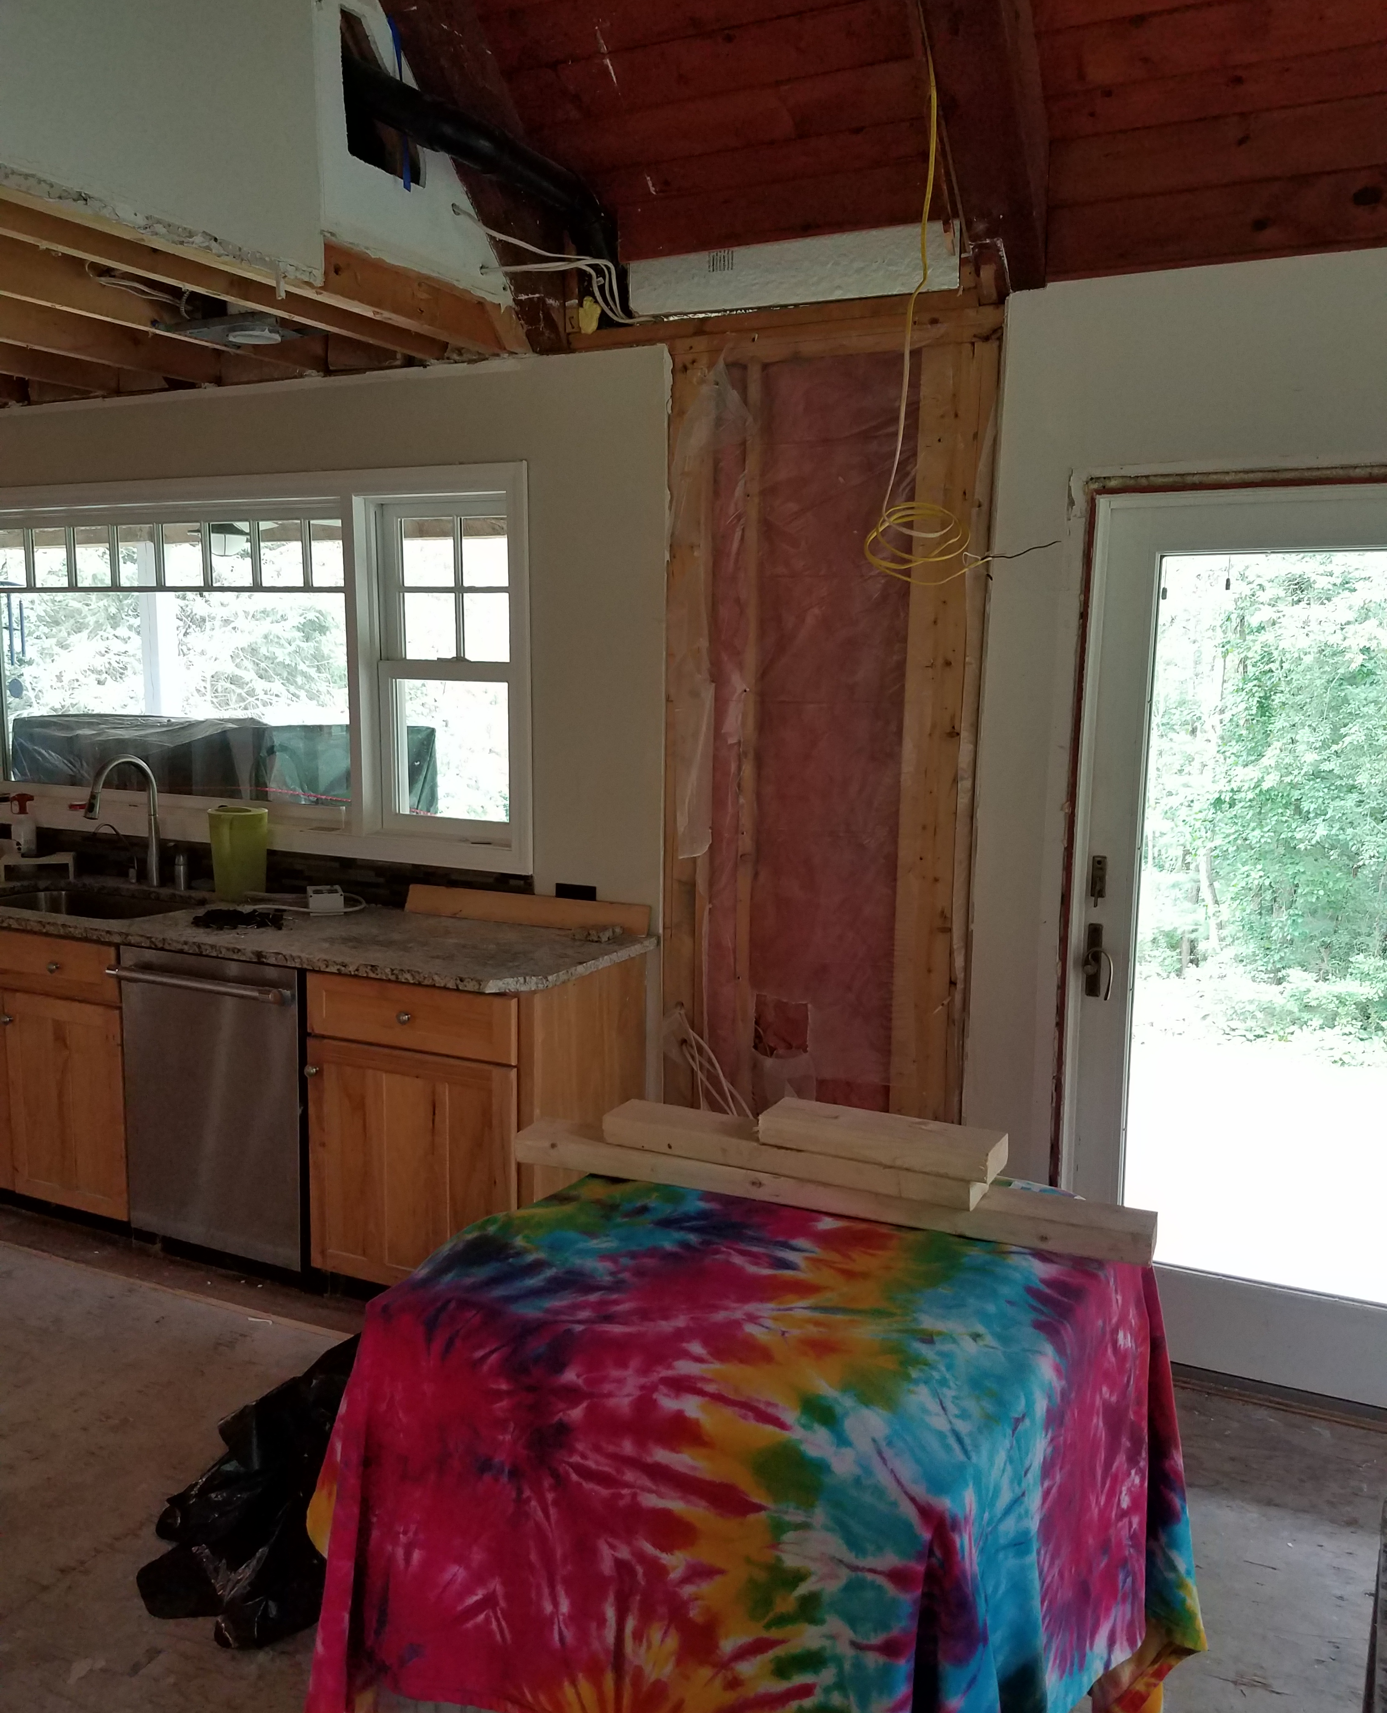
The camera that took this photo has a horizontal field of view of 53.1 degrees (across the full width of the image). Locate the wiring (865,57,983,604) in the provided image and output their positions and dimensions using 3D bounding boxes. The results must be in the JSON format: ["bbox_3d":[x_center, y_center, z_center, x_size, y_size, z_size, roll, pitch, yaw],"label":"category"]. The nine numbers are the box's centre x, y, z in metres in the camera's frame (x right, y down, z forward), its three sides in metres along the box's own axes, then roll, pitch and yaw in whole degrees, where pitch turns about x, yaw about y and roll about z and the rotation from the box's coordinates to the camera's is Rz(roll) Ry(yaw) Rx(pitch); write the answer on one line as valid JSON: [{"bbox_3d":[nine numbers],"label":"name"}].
[{"bbox_3d":[0.515,-1.147,3.033,0.265,1.112,0.220,5,9,24],"label":"wiring"}]

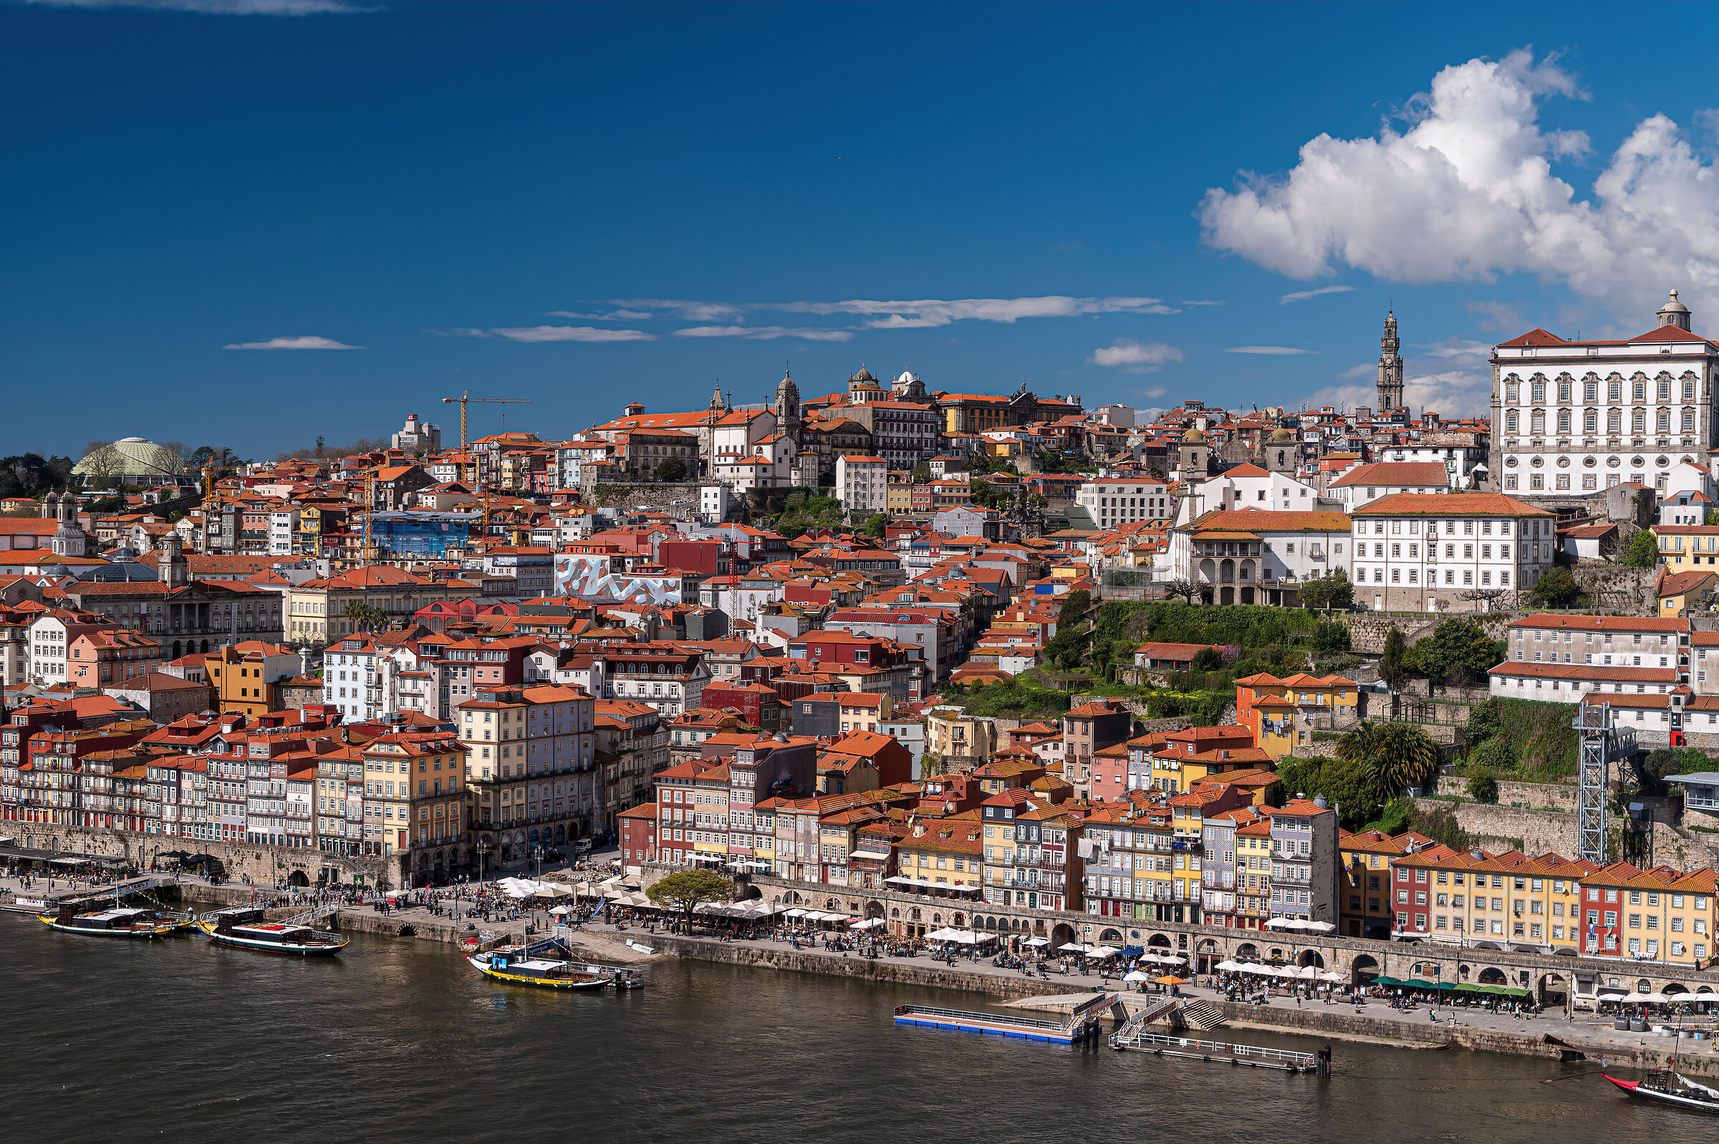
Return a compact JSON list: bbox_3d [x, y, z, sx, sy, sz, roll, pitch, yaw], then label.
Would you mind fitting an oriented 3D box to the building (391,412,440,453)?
[{"bbox_3d":[-291.600,-88.550,1570.000,22.000,31.000,22.000,1,2,34],"label":"building"}]

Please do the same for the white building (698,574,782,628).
[{"bbox_3d":[-32.070,9.020,642.000,20.500,16.500,12.000,0,1,0],"label":"white building"}]

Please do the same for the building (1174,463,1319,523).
[{"bbox_3d":[83.050,-16.310,508.000,28.500,13.500,15.000,0,2,9],"label":"building"}]

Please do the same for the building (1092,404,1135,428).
[{"bbox_3d":[90.450,-54.160,850.000,7.000,11.000,14.000,2,2,39],"label":"building"}]

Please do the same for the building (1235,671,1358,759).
[{"bbox_3d":[75.660,24.680,414.000,19.500,14.800,13.000,0,2,3],"label":"building"}]

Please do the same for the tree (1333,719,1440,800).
[{"bbox_3d":[83.990,30.130,380.000,15.500,12.600,14.000,0,2,0],"label":"tree"}]

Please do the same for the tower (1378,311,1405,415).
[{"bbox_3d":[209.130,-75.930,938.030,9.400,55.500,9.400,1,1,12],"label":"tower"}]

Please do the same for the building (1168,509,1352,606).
[{"bbox_3d":[84.030,-3.060,503.000,35.000,20.500,19.000,0,1,-3],"label":"building"}]

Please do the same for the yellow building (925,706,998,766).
[{"bbox_3d":[16.330,26.470,387.460,11.000,7.600,11.500,1,1,5],"label":"yellow building"}]

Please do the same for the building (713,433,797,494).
[{"bbox_3d":[-32.760,-34.130,742.120,13.500,17.000,24.000,-1,2,-36],"label":"building"}]

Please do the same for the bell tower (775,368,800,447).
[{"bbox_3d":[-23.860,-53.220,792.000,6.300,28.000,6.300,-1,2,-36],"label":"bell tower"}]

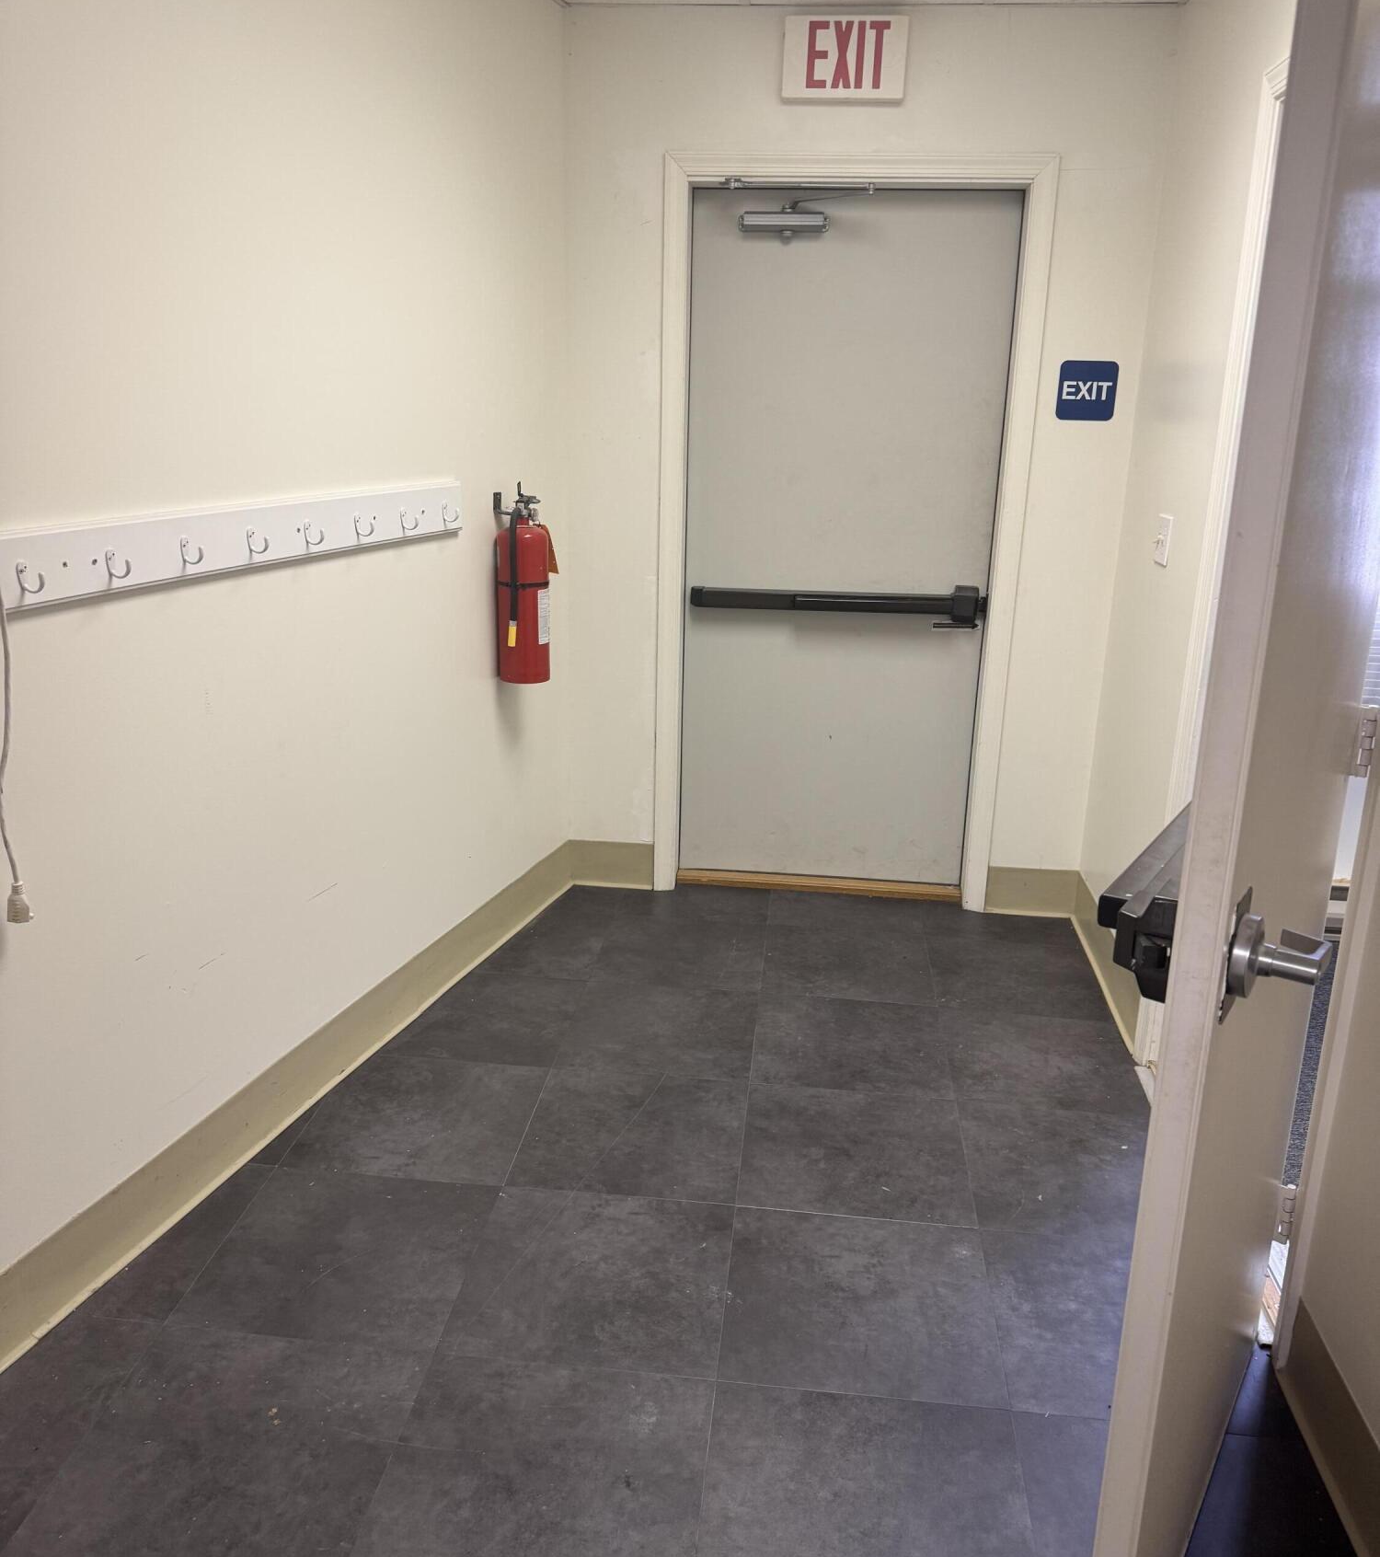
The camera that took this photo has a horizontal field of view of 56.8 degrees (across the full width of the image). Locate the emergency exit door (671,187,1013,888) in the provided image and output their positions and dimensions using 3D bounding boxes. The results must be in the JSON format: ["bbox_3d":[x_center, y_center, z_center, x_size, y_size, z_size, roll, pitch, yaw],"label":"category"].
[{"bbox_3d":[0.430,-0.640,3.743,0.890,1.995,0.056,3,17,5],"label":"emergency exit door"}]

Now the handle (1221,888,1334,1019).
[{"bbox_3d":[0.509,0.143,1.086,0.068,0.105,0.150,12,20,31],"label":"handle"}]

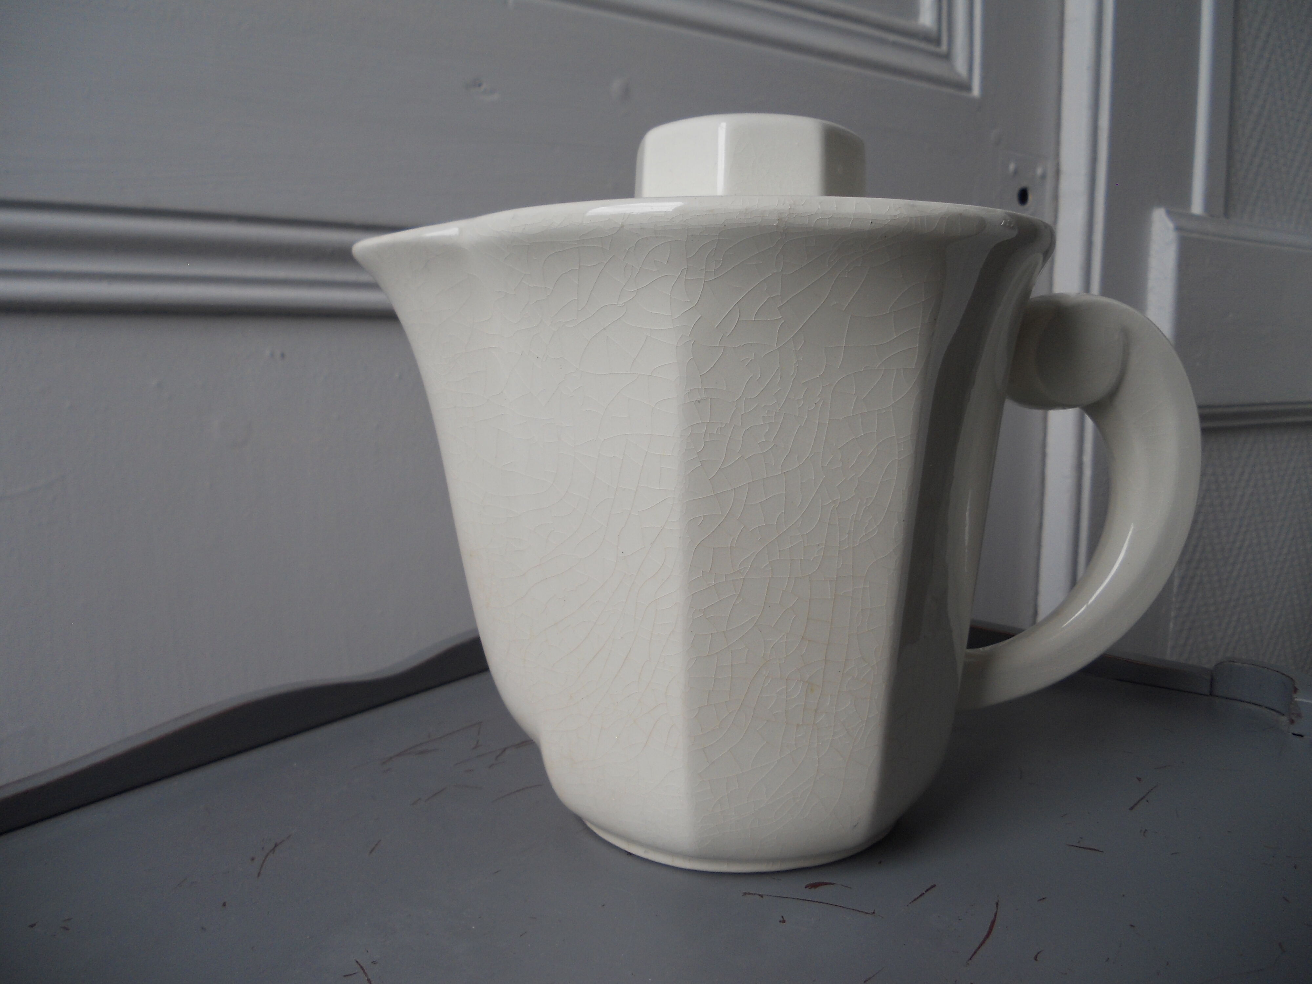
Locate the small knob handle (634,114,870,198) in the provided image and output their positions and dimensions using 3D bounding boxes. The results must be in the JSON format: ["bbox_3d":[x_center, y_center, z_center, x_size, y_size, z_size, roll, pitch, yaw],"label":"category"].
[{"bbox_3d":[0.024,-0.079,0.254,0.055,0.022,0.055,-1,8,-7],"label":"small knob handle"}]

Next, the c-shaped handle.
[{"bbox_3d":[0.111,0.003,0.276,0.073,0.112,0.025,-1,8,-7],"label":"c-shaped handle"}]

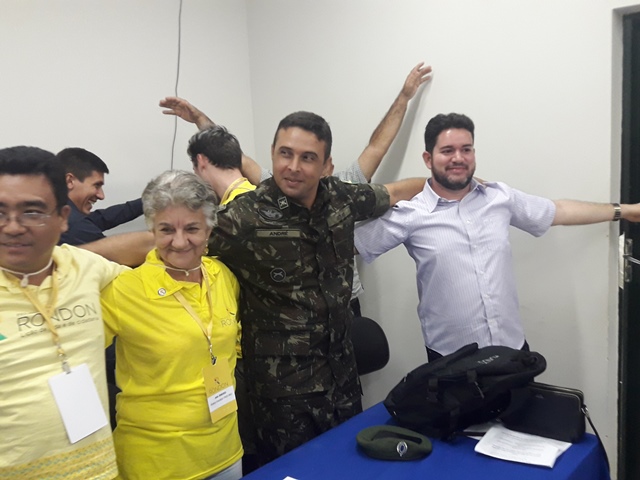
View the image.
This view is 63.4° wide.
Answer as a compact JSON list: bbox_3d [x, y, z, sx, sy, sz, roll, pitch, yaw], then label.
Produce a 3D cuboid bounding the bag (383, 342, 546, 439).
[{"bbox_3d":[0.430,0.432,1.540,0.450,0.180,0.250,-11,7,-11],"label":"bag"}]

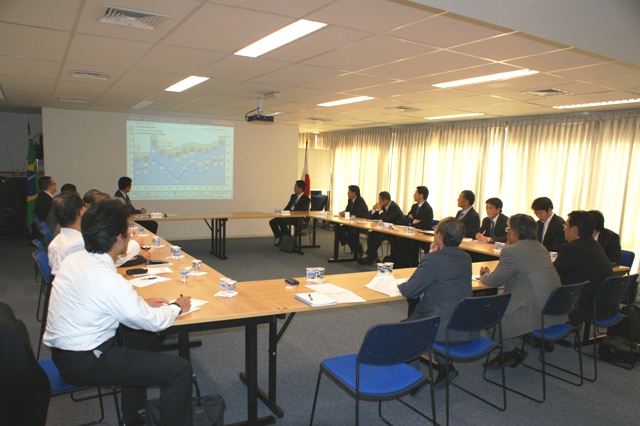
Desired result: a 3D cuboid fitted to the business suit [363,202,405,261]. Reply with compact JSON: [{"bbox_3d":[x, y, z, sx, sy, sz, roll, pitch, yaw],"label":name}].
[{"bbox_3d":[1.072,0.315,8.263,0.740,1.050,0.530,0,6,-25],"label":"business suit"}]

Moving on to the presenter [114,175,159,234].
[{"bbox_3d":[-3.234,0.051,8.429,0.786,1.316,0.570,2,6,-1],"label":"presenter"}]

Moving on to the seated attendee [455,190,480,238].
[{"bbox_3d":[2.223,0.367,7.235,0.766,1.375,0.511,0,6,-25],"label":"seated attendee"}]

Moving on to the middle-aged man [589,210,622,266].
[{"bbox_3d":[3.248,0.620,5.554,0.766,1.287,0.530,-1,6,-28],"label":"middle-aged man"}]

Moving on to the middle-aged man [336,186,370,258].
[{"bbox_3d":[0.727,0.111,9.554,0.786,1.307,0.530,-1,7,-31],"label":"middle-aged man"}]

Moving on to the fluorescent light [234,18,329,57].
[{"bbox_3d":[-0.331,-1.275,3.501,0.200,0.080,1.190,-1,6,-30],"label":"fluorescent light"}]

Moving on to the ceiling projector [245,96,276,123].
[{"bbox_3d":[-0.854,-1.456,6.822,0.330,0.350,0.300,-2,7,-34],"label":"ceiling projector"}]

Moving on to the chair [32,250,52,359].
[{"bbox_3d":[-2.209,0.748,4.204,0.540,0.845,0.521,-1,7,-31],"label":"chair"}]

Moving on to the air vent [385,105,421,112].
[{"bbox_3d":[1.221,-1.522,7.060,0.393,0.029,0.393,-1,7,-31],"label":"air vent"}]

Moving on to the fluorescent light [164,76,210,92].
[{"bbox_3d":[-1.622,-1.566,5.798,0.210,0.060,1.230,-2,6,-31],"label":"fluorescent light"}]

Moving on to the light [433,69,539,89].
[{"bbox_3d":[1.689,-1.407,5.002,0.220,0.060,1.220,-2,6,-31],"label":"light"}]

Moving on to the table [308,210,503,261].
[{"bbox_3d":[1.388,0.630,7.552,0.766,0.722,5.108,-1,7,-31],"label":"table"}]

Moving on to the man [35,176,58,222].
[{"bbox_3d":[-3.813,0.147,7.061,0.786,1.346,0.511,-2,7,-36],"label":"man"}]

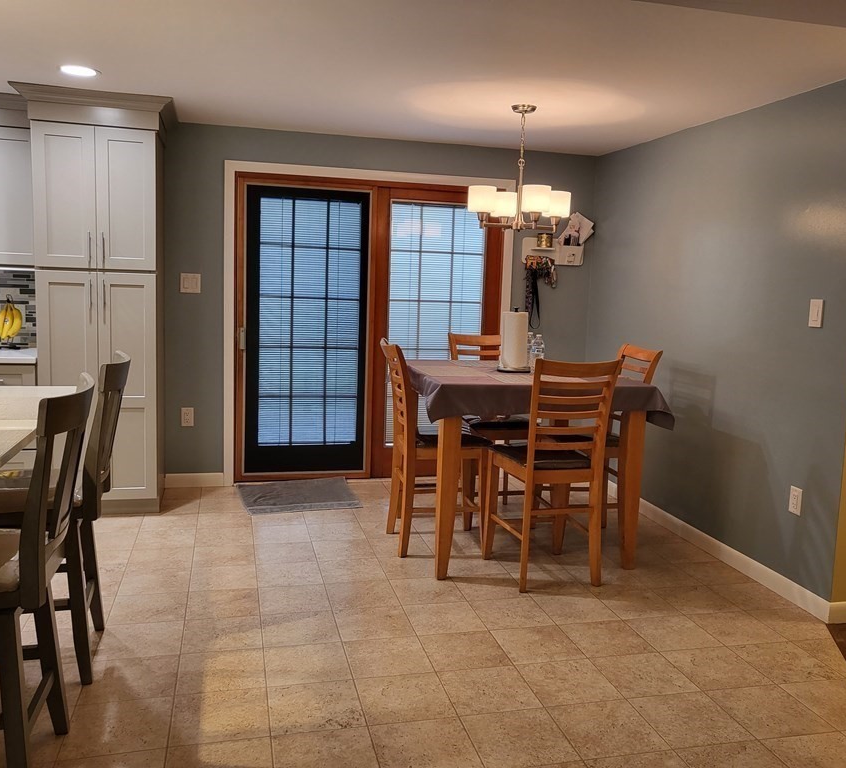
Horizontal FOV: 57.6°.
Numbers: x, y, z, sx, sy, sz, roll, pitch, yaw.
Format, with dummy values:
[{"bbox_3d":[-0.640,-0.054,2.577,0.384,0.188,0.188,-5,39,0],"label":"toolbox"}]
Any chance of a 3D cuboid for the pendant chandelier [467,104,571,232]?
[{"bbox_3d":[0.528,-1.140,4.097,0.490,0.644,0.490,6,9,28],"label":"pendant chandelier"}]

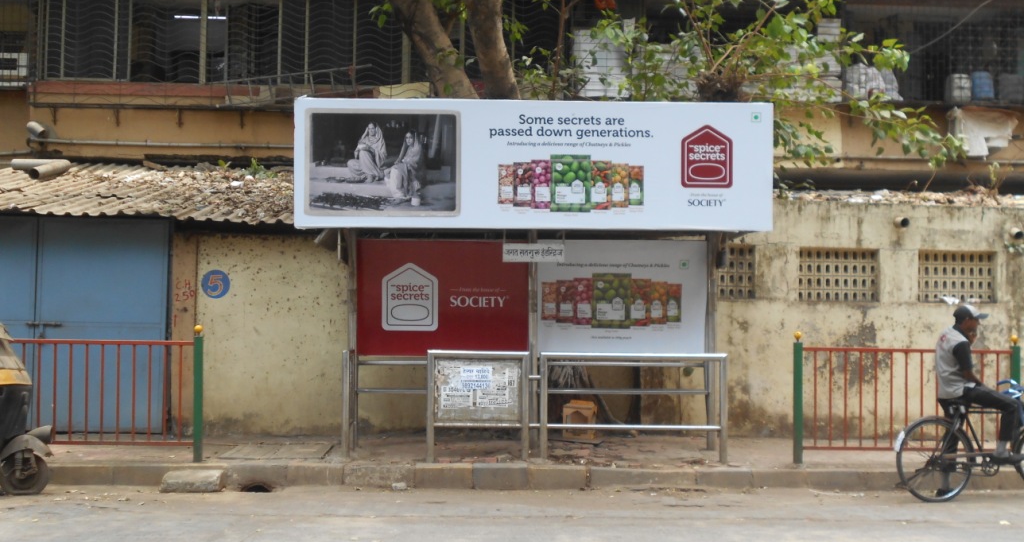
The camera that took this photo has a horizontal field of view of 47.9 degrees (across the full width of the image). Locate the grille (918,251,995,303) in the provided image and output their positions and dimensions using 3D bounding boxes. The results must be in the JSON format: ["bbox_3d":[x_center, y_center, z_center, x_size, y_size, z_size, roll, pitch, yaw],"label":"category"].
[{"bbox_3d":[5.170,0.076,13.420,0.899,0.611,0.120,1,-2,-2],"label":"grille"}]

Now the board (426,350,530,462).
[{"bbox_3d":[-0.331,1.334,11.400,1.018,1.107,0.070,1,-2,0],"label":"board"}]

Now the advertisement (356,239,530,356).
[{"bbox_3d":[-0.726,0.281,12.220,1.832,1.229,0.070,1,-2,0],"label":"advertisement"}]

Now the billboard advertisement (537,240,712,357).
[{"bbox_3d":[1.170,0.281,12.220,1.822,1.229,0.070,1,-2,0],"label":"billboard advertisement"}]

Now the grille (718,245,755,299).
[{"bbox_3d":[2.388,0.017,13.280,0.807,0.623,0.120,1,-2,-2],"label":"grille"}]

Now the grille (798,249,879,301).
[{"bbox_3d":[3.770,0.040,13.320,0.922,0.623,0.120,1,-2,-2],"label":"grille"}]

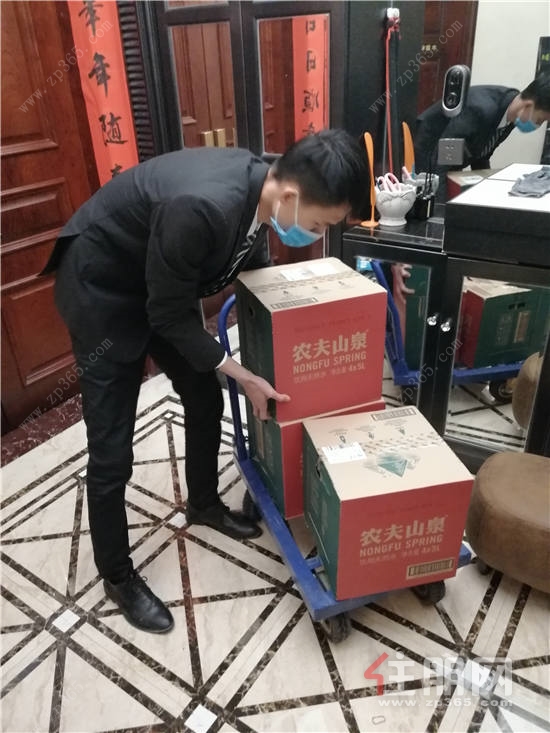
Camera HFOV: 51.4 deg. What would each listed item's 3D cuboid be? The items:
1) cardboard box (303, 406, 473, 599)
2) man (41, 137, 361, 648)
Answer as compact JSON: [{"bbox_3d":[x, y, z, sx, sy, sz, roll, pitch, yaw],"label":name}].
[{"bbox_3d":[0.285,0.362,1.568,0.335,0.338,0.328,-7,29,-10],"label":"cardboard box"},{"bbox_3d":[-0.174,0.047,1.545,0.750,1.250,0.640,3,29,9],"label":"man"}]

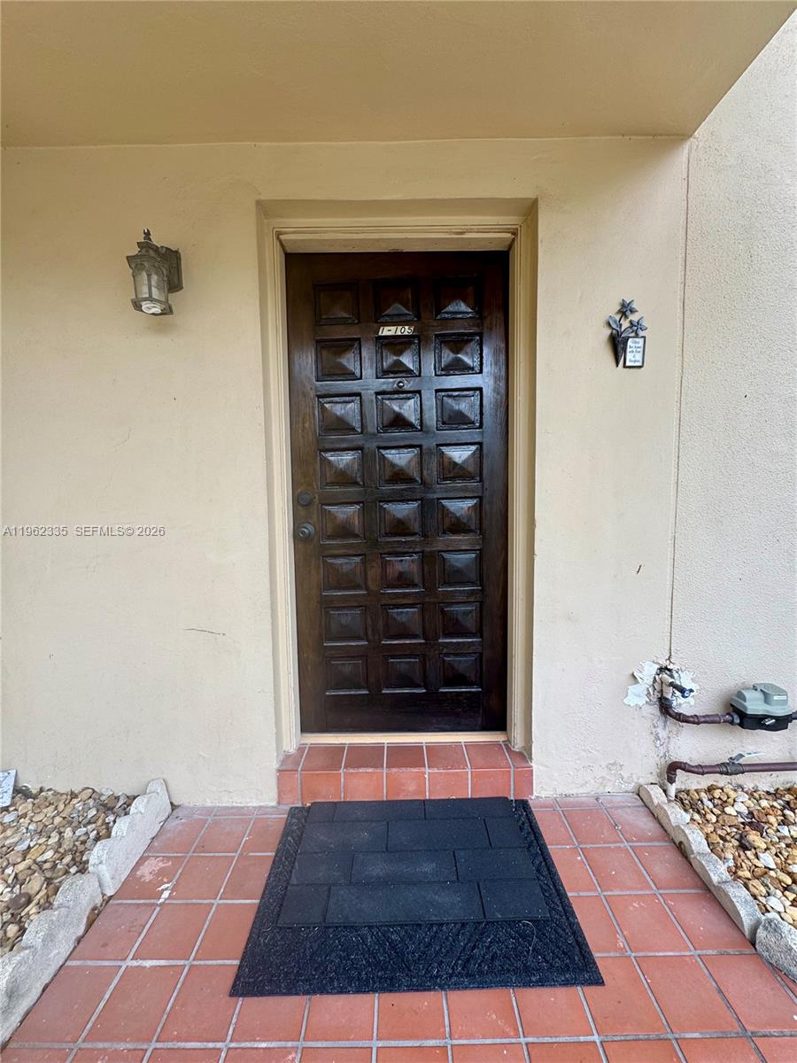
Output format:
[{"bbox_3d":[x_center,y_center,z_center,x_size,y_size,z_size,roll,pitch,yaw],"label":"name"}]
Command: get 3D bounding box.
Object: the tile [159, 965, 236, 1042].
[{"bbox_3d":[-0.462,1.136,1.036,0.153,0.013,0.155,-1,6,0],"label":"tile"}]

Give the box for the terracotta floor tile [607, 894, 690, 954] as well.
[{"bbox_3d":[0.689,1.096,1.202,0.154,0.012,0.154,-1,5,0],"label":"terracotta floor tile"}]

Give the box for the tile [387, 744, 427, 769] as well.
[{"bbox_3d":[0.029,0.933,1.771,0.156,0.014,0.166,-2,6,0],"label":"tile"}]

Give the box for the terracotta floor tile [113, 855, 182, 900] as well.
[{"bbox_3d":[-0.809,1.139,1.405,0.156,0.014,0.159,-2,6,0],"label":"terracotta floor tile"}]

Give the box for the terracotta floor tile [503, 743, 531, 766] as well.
[{"bbox_3d":[0.492,0.920,1.767,0.075,0.014,0.166,-2,6,0],"label":"terracotta floor tile"}]

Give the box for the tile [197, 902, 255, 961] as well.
[{"bbox_3d":[-0.474,1.148,1.233,0.156,0.014,0.159,-2,6,0],"label":"tile"}]

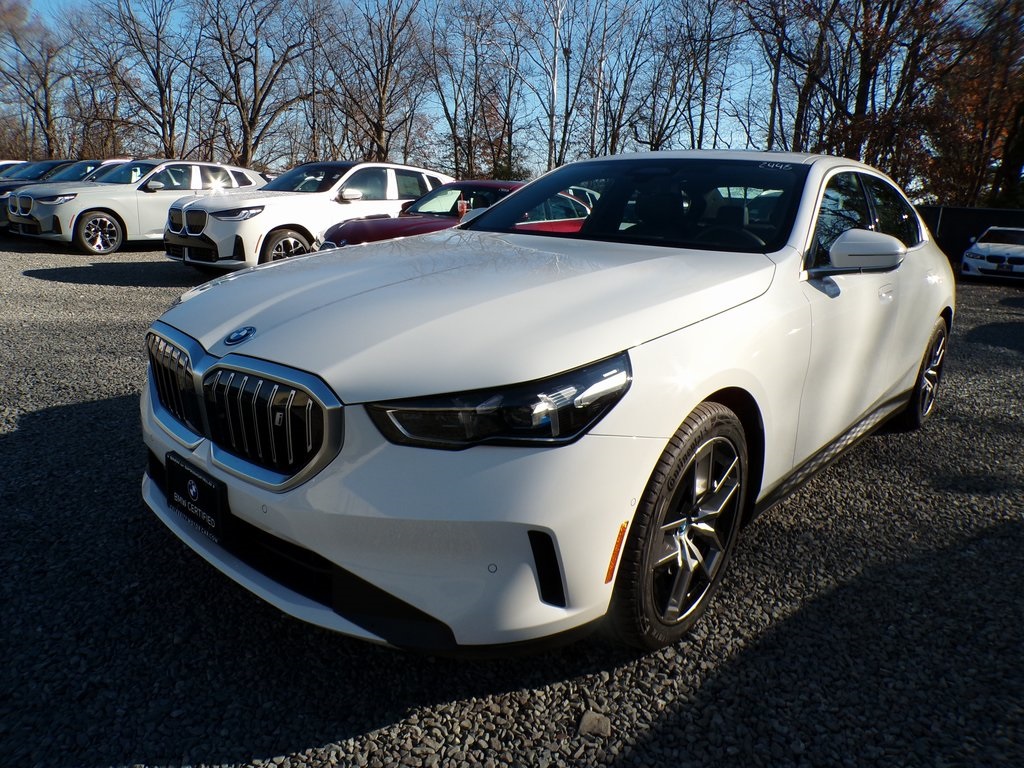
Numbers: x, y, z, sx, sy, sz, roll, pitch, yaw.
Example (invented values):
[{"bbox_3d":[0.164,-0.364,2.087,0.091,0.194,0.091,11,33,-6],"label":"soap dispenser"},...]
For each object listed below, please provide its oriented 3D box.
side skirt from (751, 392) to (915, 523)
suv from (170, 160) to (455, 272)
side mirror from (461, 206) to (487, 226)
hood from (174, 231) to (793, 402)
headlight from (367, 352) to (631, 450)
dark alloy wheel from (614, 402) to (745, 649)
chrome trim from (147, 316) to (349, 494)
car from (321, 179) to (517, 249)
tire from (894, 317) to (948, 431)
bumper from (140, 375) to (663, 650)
[{"bbox_3d":[1.406,0.252,3.008,0.120,0.180,2.100,15,18,39],"label":"side skirt"},{"bbox_3d":[-2.455,-2.378,10.259,1.920,1.660,4.755,14,17,36],"label":"suv"},{"bbox_3d":[-0.196,-0.837,3.644,0.260,0.160,0.170,15,18,39],"label":"side mirror"},{"bbox_3d":[-0.195,-0.317,2.329,1.630,0.350,1.640,15,18,39],"label":"hood"},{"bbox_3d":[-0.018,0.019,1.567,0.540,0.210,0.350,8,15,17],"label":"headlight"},{"bbox_3d":[0.421,0.375,1.999,0.245,0.700,0.700,15,18,39],"label":"dark alloy wheel"},{"bbox_3d":[-0.721,0.037,1.777,0.960,0.310,0.150,15,18,39],"label":"chrome trim"},{"bbox_3d":[-0.275,-1.909,9.271,1.850,1.450,4.760,15,18,38],"label":"car"},{"bbox_3d":[2.345,-0.086,4.168,0.260,0.700,0.700,15,18,39],"label":"tire"},{"bbox_3d":[-0.585,0.192,1.992,1.870,0.570,0.650,15,18,39],"label":"bumper"}]

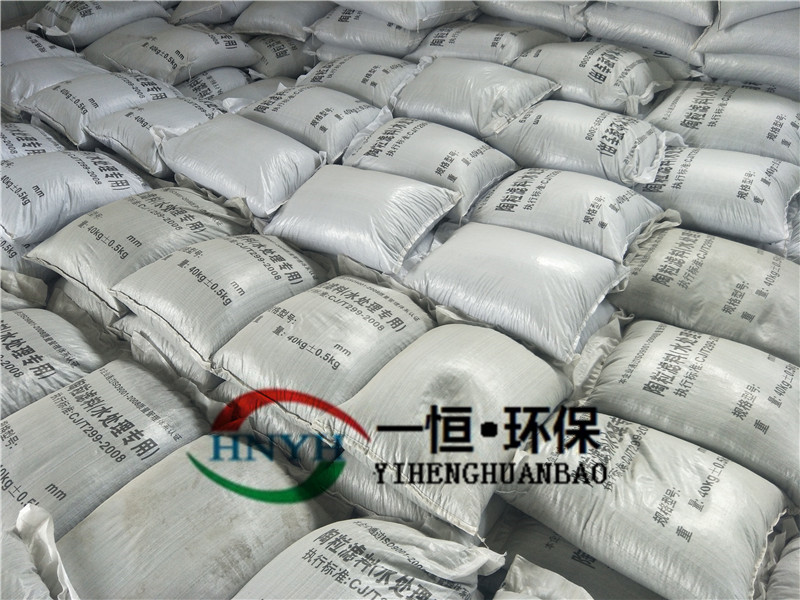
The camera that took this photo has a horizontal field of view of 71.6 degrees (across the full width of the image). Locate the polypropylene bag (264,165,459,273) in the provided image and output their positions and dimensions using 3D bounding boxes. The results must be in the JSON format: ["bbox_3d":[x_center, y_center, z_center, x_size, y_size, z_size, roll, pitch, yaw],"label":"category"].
[{"bbox_3d":[-0.151,-0.341,2.171,0.622,0.206,0.510,18,50,21],"label":"polypropylene bag"}]

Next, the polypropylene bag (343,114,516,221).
[{"bbox_3d":[0.134,-0.606,2.478,0.675,0.190,0.475,31,52,29],"label":"polypropylene bag"}]

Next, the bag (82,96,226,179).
[{"bbox_3d":[-1.165,-0.867,2.842,0.510,0.206,0.622,33,45,18],"label":"bag"}]

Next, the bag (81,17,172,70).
[{"bbox_3d":[-1.440,-1.400,3.119,0.510,0.206,0.622,27,50,24],"label":"bag"}]

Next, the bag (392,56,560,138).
[{"bbox_3d":[0.370,-1.012,2.733,0.675,0.190,0.475,32,53,30],"label":"bag"}]

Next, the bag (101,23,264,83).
[{"bbox_3d":[-1.125,-1.303,2.936,0.510,0.206,0.622,28,47,23],"label":"bag"}]

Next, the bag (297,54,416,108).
[{"bbox_3d":[-0.225,-1.351,3.369,0.622,0.206,0.510,18,48,16],"label":"bag"}]

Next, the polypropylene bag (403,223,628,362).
[{"bbox_3d":[0.388,-0.076,1.884,0.622,0.206,0.510,25,47,28],"label":"polypropylene bag"}]

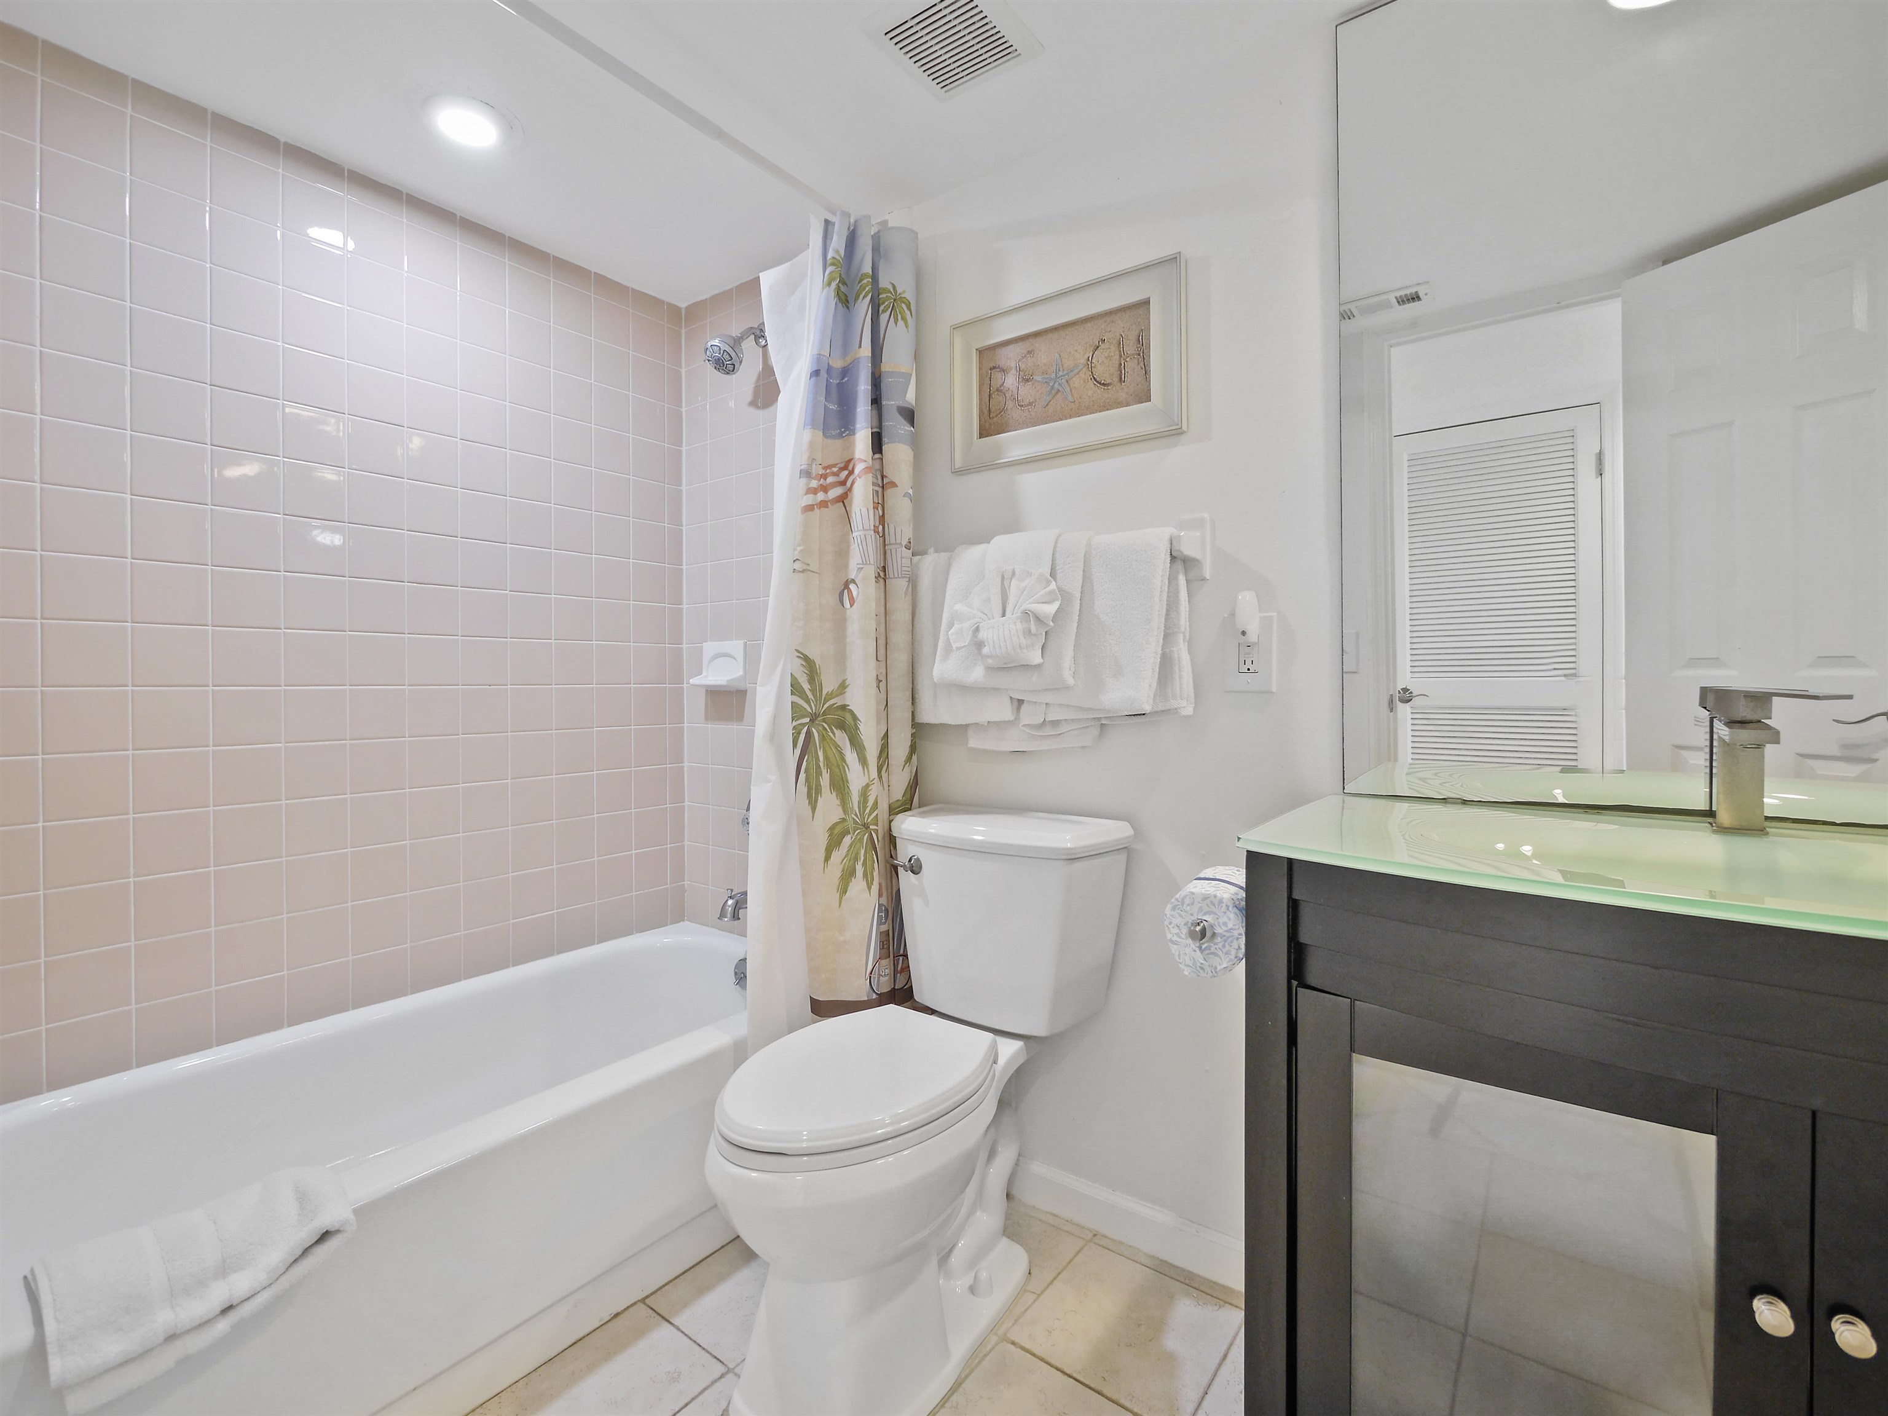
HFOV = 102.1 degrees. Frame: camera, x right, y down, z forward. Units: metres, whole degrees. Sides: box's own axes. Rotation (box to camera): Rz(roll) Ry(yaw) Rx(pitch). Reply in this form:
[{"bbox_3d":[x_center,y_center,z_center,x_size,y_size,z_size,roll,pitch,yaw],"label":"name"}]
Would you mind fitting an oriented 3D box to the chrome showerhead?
[{"bbox_3d":[-0.506,-0.883,1.879,0.090,0.143,0.180,1,2,36],"label":"chrome showerhead"}]

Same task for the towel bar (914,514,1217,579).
[{"bbox_3d":[0.191,-0.280,1.450,0.591,0.114,0.095,1,2,36],"label":"towel bar"}]

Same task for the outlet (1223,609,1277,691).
[{"bbox_3d":[0.507,-0.091,1.271,0.083,0.131,0.018,1,2,36],"label":"outlet"}]

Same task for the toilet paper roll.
[{"bbox_3d":[0.391,0.310,1.097,0.117,0.117,0.120,1,2,36],"label":"toilet paper roll"}]

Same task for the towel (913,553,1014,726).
[{"bbox_3d":[0.048,-0.141,1.537,0.229,0.350,0.090,1,2,36],"label":"towel"}]

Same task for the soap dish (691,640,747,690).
[{"bbox_3d":[-0.615,-0.115,2.062,0.173,0.133,0.065,1,2,36],"label":"soap dish"}]

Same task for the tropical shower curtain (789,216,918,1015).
[{"bbox_3d":[-0.184,-0.181,1.634,0.191,1.690,0.244,1,2,36],"label":"tropical shower curtain"}]

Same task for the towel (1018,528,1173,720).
[{"bbox_3d":[0.274,-0.144,1.359,0.278,0.316,0.100,1,2,36],"label":"towel"}]

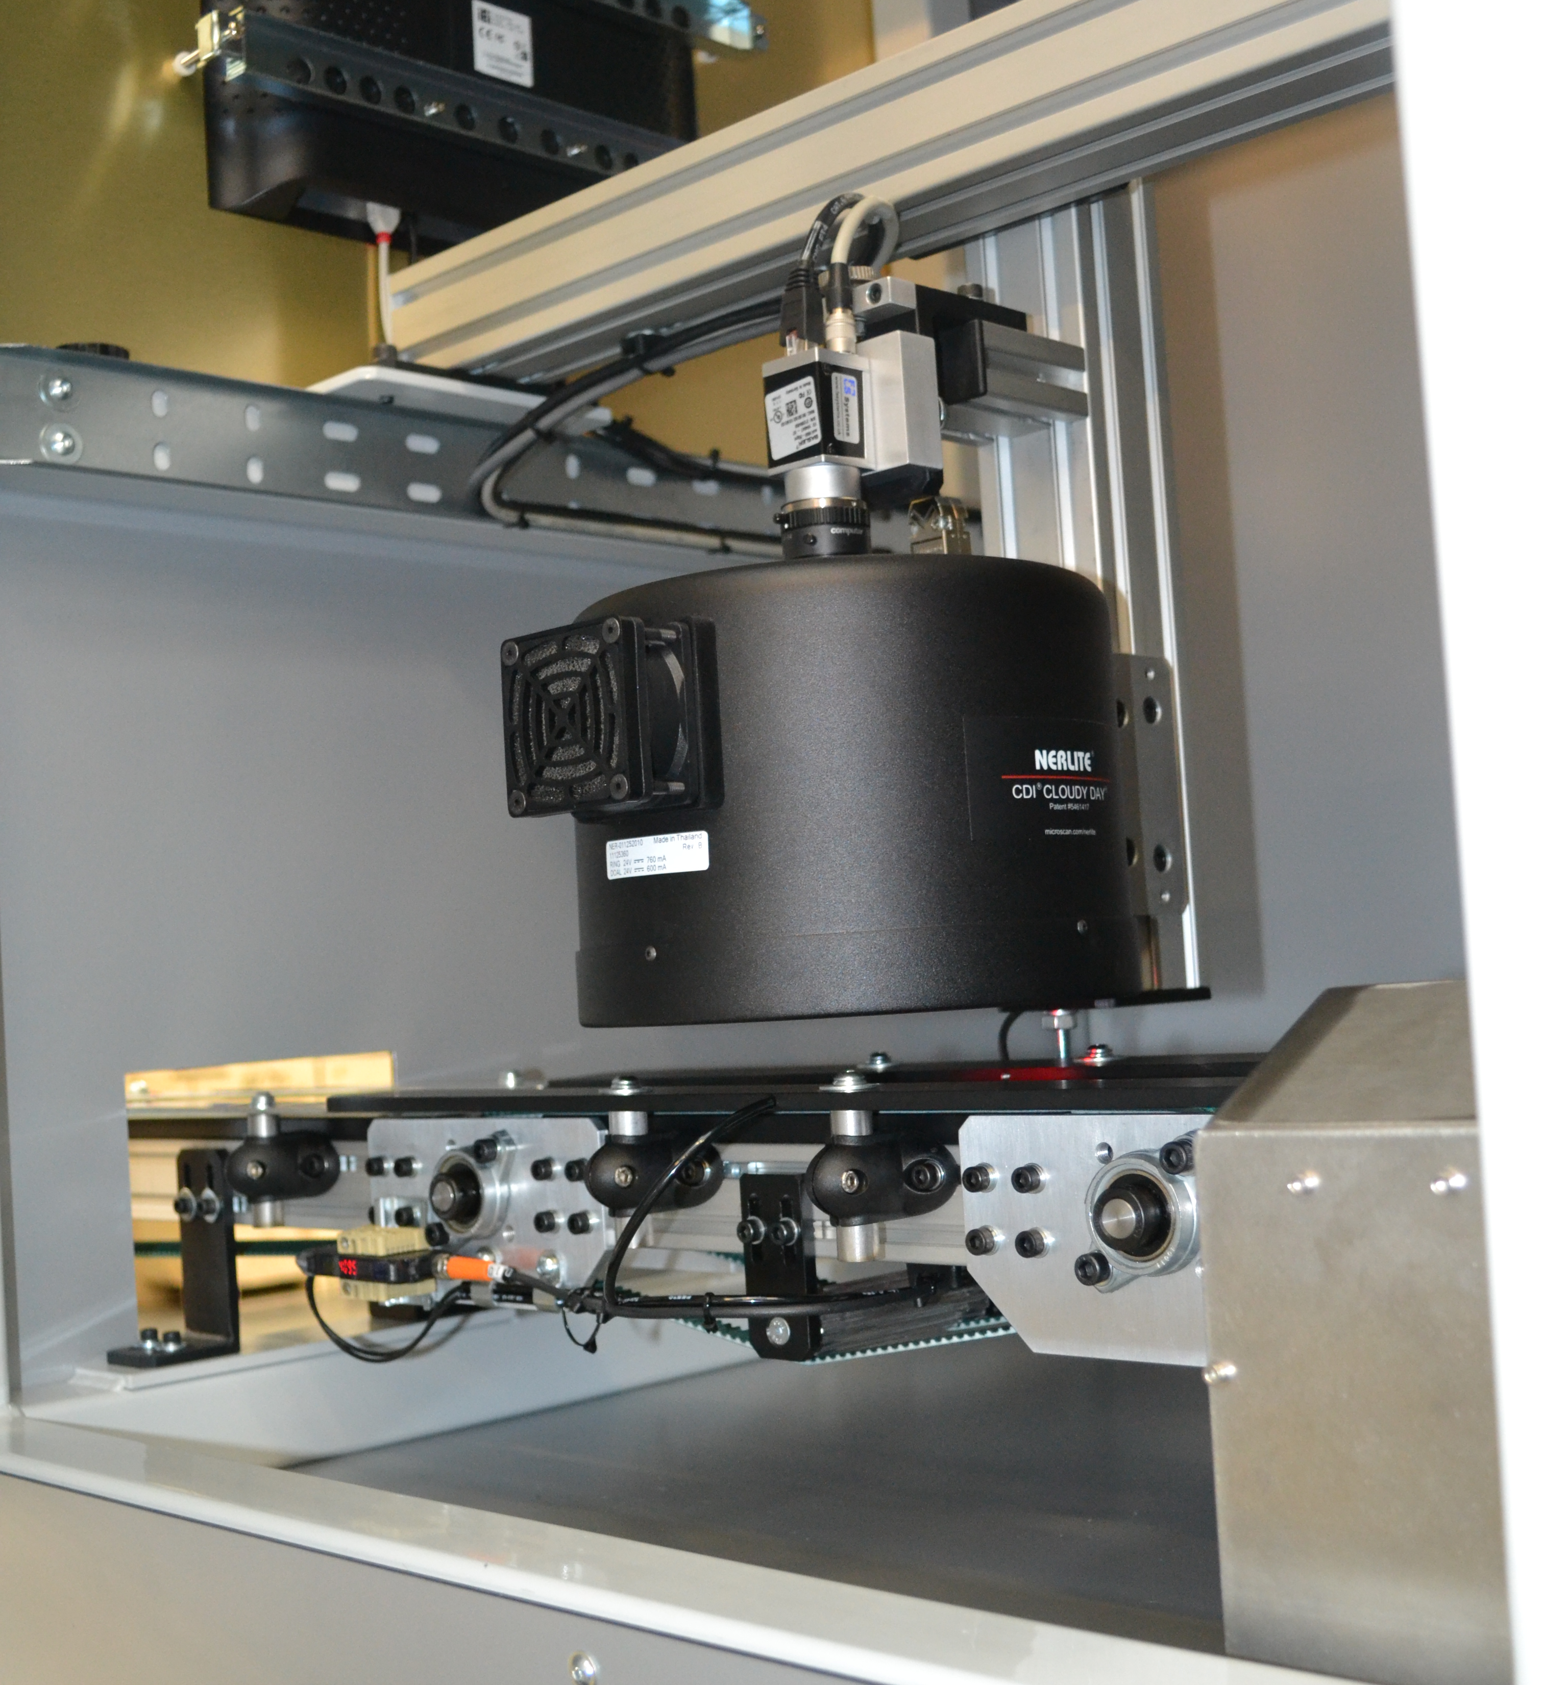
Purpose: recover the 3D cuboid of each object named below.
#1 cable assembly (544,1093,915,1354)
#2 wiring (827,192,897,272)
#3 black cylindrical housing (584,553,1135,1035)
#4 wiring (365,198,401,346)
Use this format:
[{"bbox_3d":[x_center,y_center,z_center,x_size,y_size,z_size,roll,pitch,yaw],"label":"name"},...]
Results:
[{"bbox_3d":[-0.033,0.126,0.704,0.167,0.090,0.041,-6,-4,43],"label":"cable assembly"},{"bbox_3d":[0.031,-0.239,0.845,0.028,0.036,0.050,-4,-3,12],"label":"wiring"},{"bbox_3d":[0.025,-0.014,0.802,0.207,0.152,0.207,-4,-3,0],"label":"black cylindrical housing"},{"bbox_3d":[-0.230,-0.327,1.240,0.013,0.084,0.019,-6,-4,43],"label":"wiring"}]

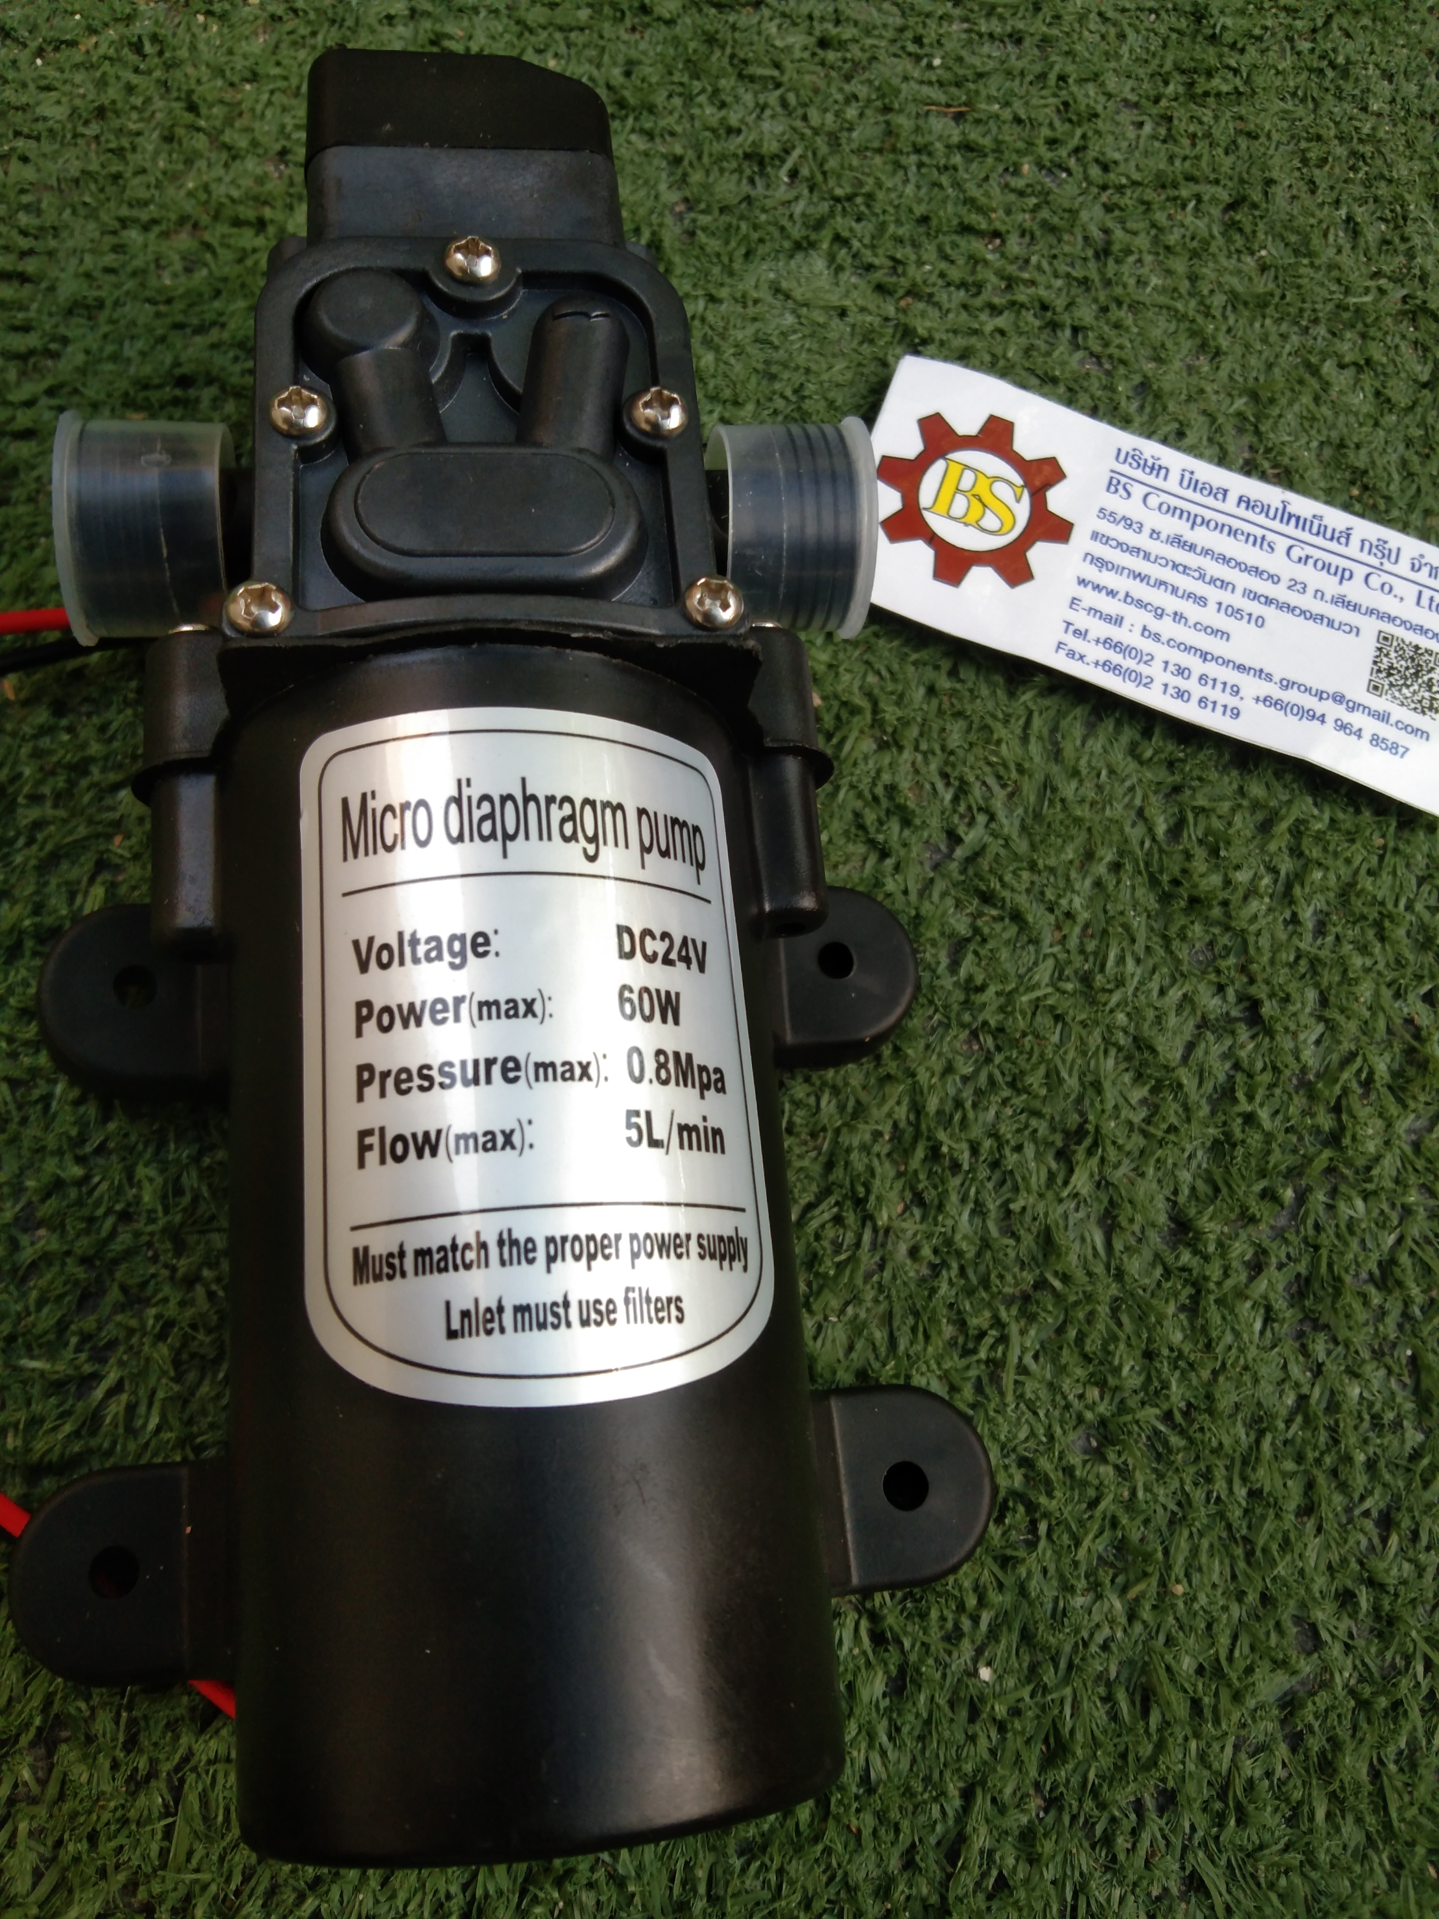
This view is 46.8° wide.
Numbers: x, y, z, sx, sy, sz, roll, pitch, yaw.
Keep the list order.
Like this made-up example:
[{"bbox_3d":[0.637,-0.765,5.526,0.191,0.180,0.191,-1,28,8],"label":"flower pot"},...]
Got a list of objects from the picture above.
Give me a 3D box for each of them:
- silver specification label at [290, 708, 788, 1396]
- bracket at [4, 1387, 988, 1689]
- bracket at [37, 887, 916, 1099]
[{"bbox_3d":[-0.015,0.007,0.136,0.038,0.009,0.057,-1,72,-15],"label":"silver specification label"},{"bbox_3d":[-0.019,0.055,0.162,0.094,0.017,0.019,-3,73,-9],"label":"bracket"},{"bbox_3d":[-0.025,0.002,0.182,0.094,0.017,0.019,-3,73,-9],"label":"bracket"}]

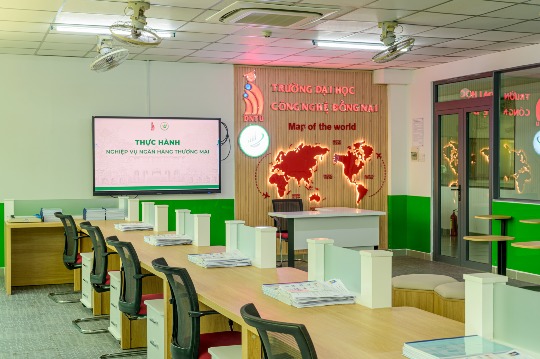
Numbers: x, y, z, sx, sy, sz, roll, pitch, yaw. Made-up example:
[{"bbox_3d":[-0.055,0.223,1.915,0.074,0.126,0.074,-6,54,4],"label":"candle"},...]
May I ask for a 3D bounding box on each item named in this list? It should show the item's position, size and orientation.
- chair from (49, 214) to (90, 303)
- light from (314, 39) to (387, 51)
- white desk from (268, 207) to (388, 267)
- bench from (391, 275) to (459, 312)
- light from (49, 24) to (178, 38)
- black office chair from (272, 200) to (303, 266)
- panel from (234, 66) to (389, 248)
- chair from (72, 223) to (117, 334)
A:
[{"bbox_3d":[-1.928,0.778,7.823,0.600,0.900,0.550,-1,1,-25],"label":"chair"},{"bbox_3d":[1.049,-1.489,8.329,1.230,0.070,0.090,-1,1,-22],"label":"light"},{"bbox_3d":[0.622,0.805,9.834,1.470,0.760,1.200,-1,1,-22],"label":"white desk"},{"bbox_3d":[1.288,1.034,6.212,0.560,0.430,0.450,0,1,23],"label":"bench"},{"bbox_3d":[-1.512,-1.465,7.368,1.230,0.070,0.090,-1,1,-22],"label":"light"},{"bbox_3d":[0.287,0.729,10.216,0.540,0.900,0.580,0,1,-17],"label":"black office chair"},{"bbox_3d":[0.638,-0.250,10.661,2.404,2.650,0.050,-1,1,-22],"label":"panel"},{"bbox_3d":[-1.357,0.802,6.436,0.600,0.900,0.550,-1,1,-25],"label":"chair"}]

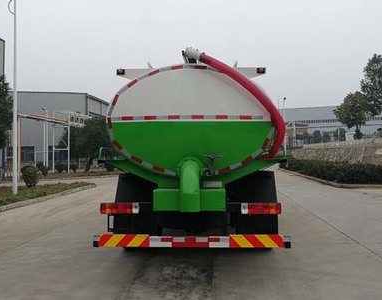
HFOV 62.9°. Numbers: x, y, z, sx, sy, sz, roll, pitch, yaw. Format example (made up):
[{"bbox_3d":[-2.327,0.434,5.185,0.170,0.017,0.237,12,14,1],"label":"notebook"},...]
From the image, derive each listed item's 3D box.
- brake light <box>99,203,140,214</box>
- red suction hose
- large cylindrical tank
[{"bbox_3d":[-0.900,0.743,3.970,0.490,0.140,0.100,0,-1,4],"label":"brake light"},{"bbox_3d":[0.600,-0.650,4.320,1.330,1.500,0.650,0,-1,4],"label":"red suction hose"},{"bbox_3d":[0.150,-0.360,6.360,2.230,1.490,4.700,0,-1,4],"label":"large cylindrical tank"}]

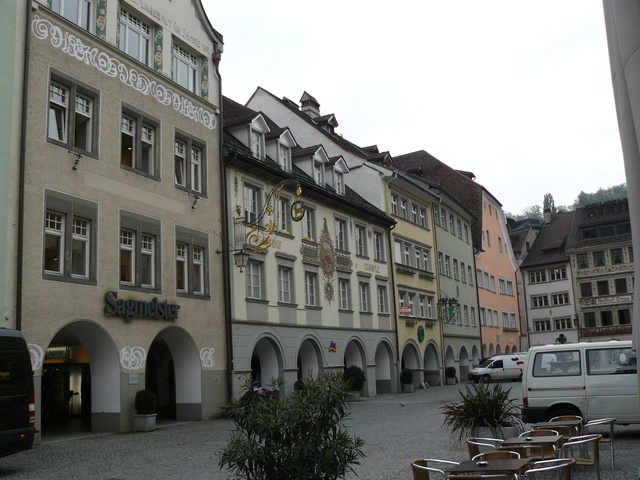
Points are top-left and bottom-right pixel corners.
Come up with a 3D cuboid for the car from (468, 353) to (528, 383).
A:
[{"bbox_3d":[12.631,9.058,47.300,4.440,1.930,1.810,0,-11,-14],"label":"car"}]

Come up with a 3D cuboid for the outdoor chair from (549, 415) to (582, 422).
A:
[{"bbox_3d":[3.987,3.251,10.712,0.540,0.750,0.570,-6,-11,17],"label":"outdoor chair"}]

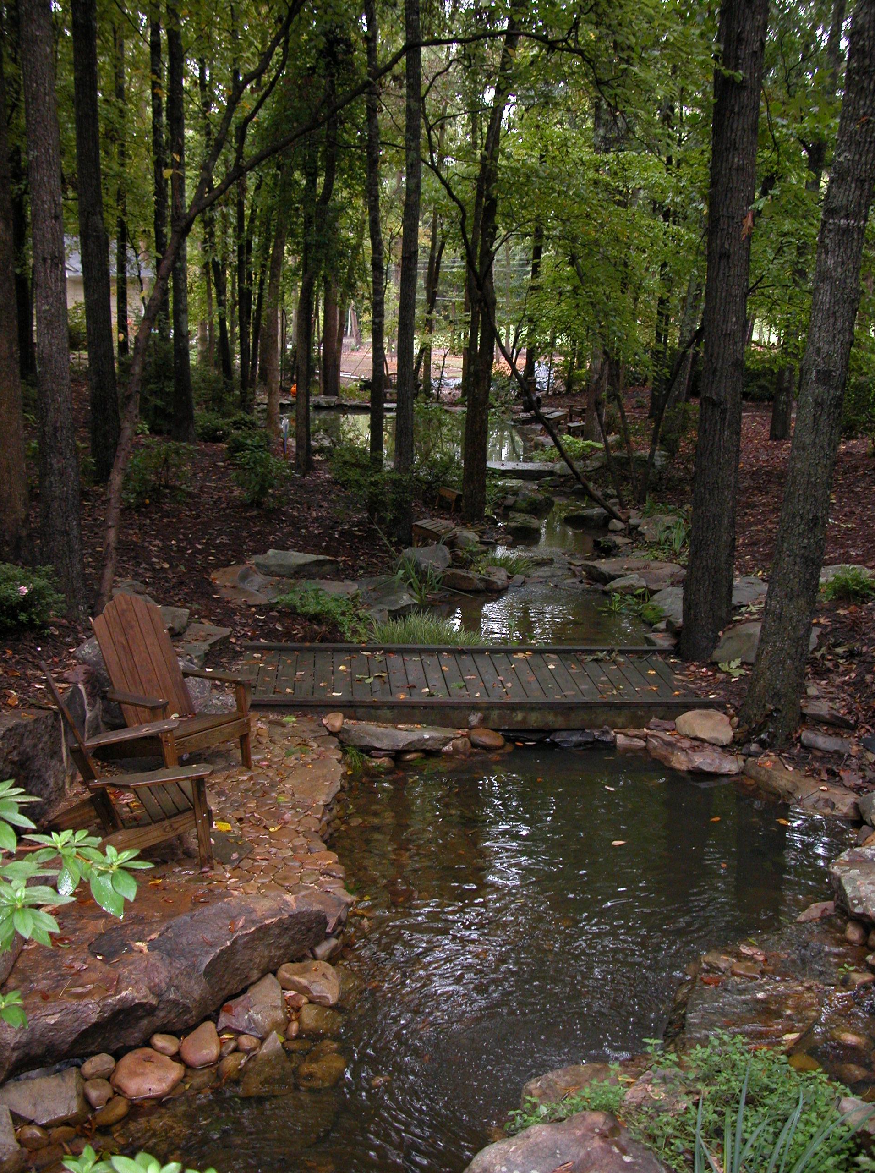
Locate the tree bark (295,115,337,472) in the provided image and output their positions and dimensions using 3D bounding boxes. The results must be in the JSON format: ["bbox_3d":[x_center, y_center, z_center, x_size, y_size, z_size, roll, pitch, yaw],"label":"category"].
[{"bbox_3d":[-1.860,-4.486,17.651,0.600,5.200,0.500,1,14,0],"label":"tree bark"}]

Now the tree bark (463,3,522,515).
[{"bbox_3d":[0.722,-3.933,14.900,0.420,6.360,0.380,2,14,-6],"label":"tree bark"}]

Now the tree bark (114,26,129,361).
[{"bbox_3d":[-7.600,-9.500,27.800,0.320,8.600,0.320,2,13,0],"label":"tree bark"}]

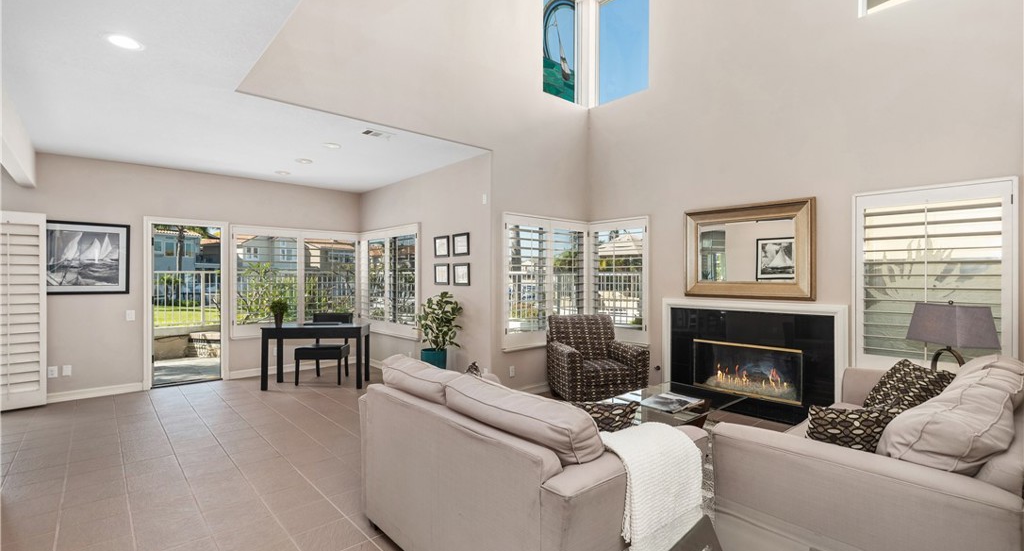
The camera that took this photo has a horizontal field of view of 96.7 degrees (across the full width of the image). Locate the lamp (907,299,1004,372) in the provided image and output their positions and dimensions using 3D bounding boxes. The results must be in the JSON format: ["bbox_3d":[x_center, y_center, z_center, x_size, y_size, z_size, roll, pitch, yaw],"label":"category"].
[{"bbox_3d":[3.104,0.505,3.220,0.255,0.650,0.469,0,0,8],"label":"lamp"}]

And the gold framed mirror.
[{"bbox_3d":[2.338,-0.235,4.573,0.065,0.920,1.213,0,0,-42],"label":"gold framed mirror"}]

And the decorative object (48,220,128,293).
[{"bbox_3d":[-4.940,-0.190,5.111,1.000,0.818,0.030,0,0,-42],"label":"decorative object"}]

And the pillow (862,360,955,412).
[{"bbox_3d":[2.690,0.810,3.090,0.150,0.430,0.430,37,3,-12],"label":"pillow"}]

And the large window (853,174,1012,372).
[{"bbox_3d":[3.277,0.070,3.589,0.080,1.540,0.950,0,0,-42],"label":"large window"}]

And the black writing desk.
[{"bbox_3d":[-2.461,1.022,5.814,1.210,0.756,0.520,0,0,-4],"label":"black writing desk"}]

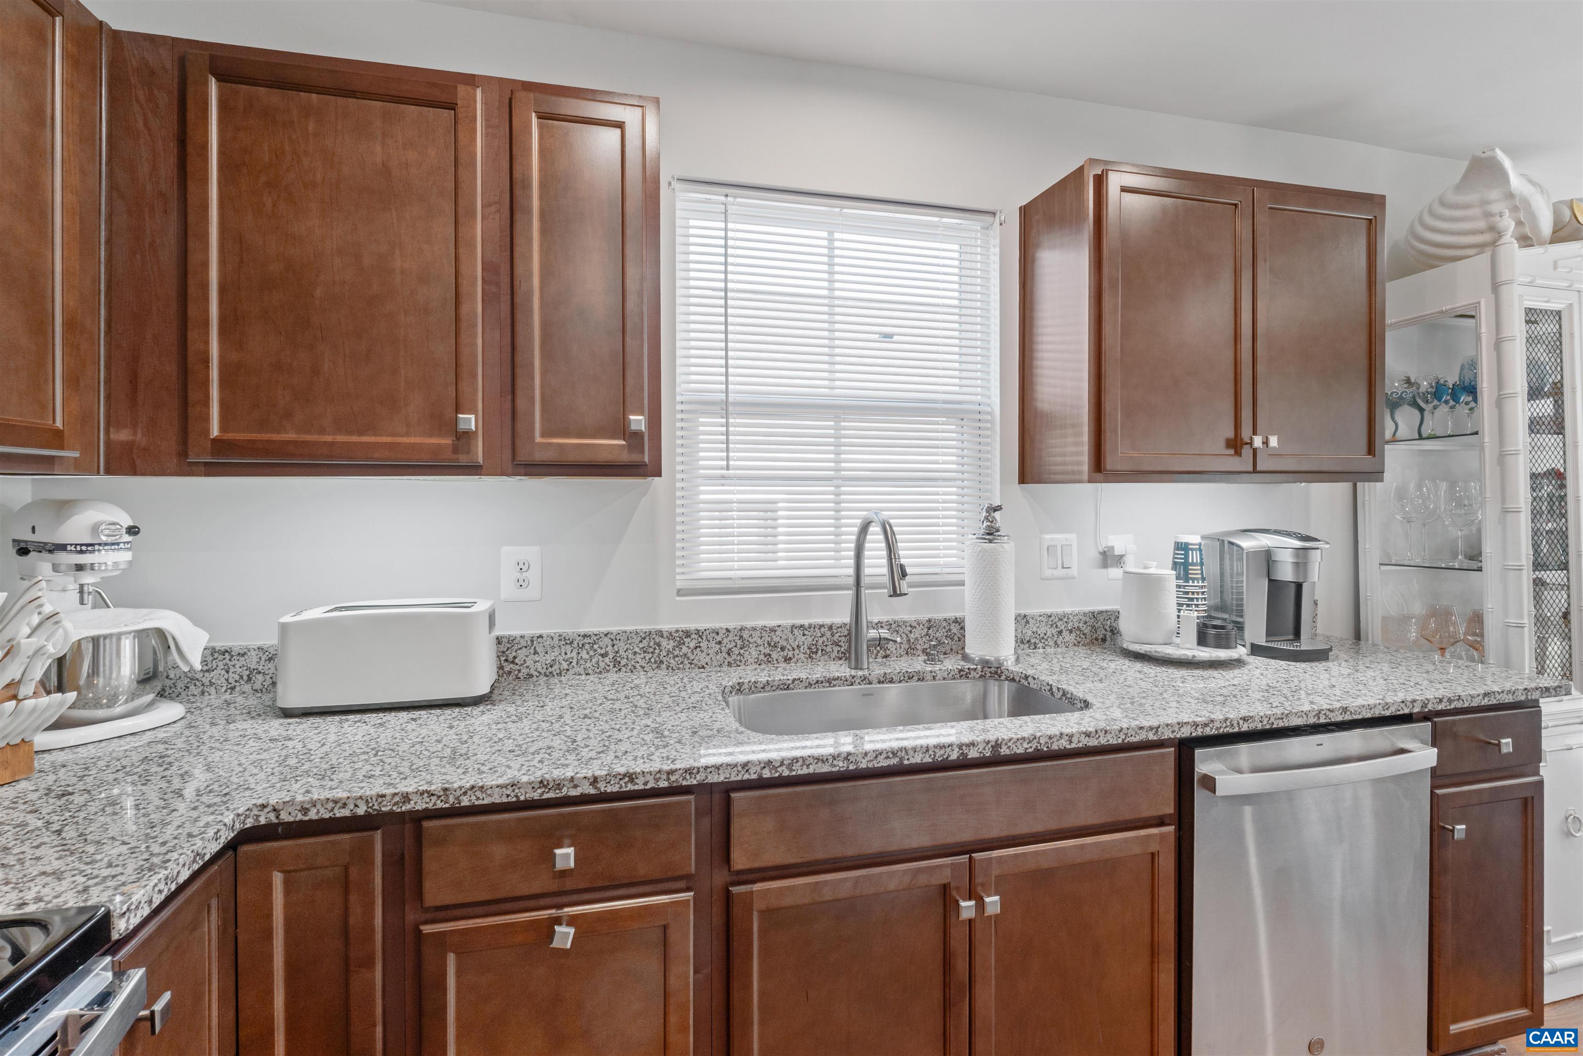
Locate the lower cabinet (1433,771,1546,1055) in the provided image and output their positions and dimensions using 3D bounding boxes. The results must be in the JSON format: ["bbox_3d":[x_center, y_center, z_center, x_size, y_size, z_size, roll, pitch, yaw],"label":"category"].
[{"bbox_3d":[1.419,0.815,1.794,0.315,0.555,0.610,0,2,-14],"label":"lower cabinet"}]

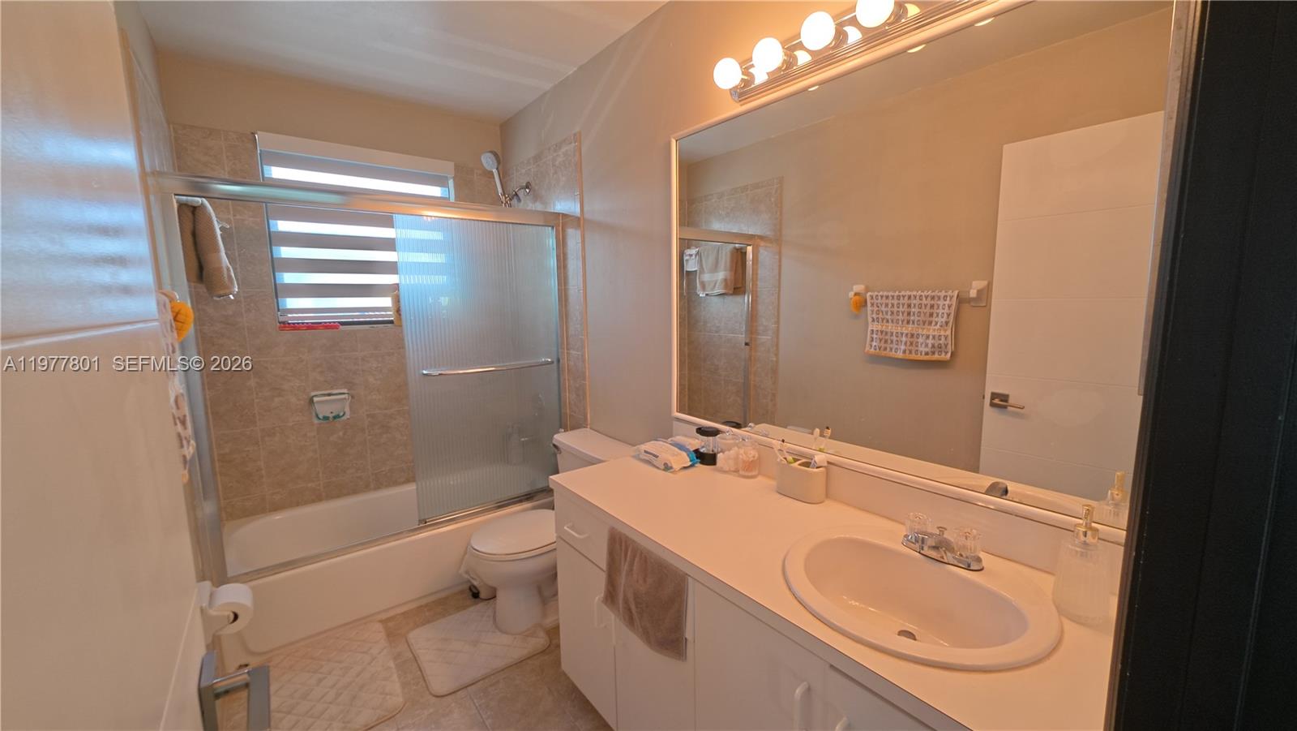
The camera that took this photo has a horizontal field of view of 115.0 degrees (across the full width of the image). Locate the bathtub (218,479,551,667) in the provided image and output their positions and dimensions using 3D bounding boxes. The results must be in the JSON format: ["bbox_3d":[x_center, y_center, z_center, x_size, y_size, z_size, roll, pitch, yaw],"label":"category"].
[{"bbox_3d":[-1.330,0.962,2.400,1.550,0.360,0.750,-6,9,-38],"label":"bathtub"}]

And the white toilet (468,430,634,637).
[{"bbox_3d":[-0.455,0.790,1.965,0.720,0.745,0.450,-6,10,-40],"label":"white toilet"}]

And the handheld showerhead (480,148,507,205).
[{"bbox_3d":[-0.910,-1.106,2.430,0.095,0.280,0.080,7,42,22],"label":"handheld showerhead"}]

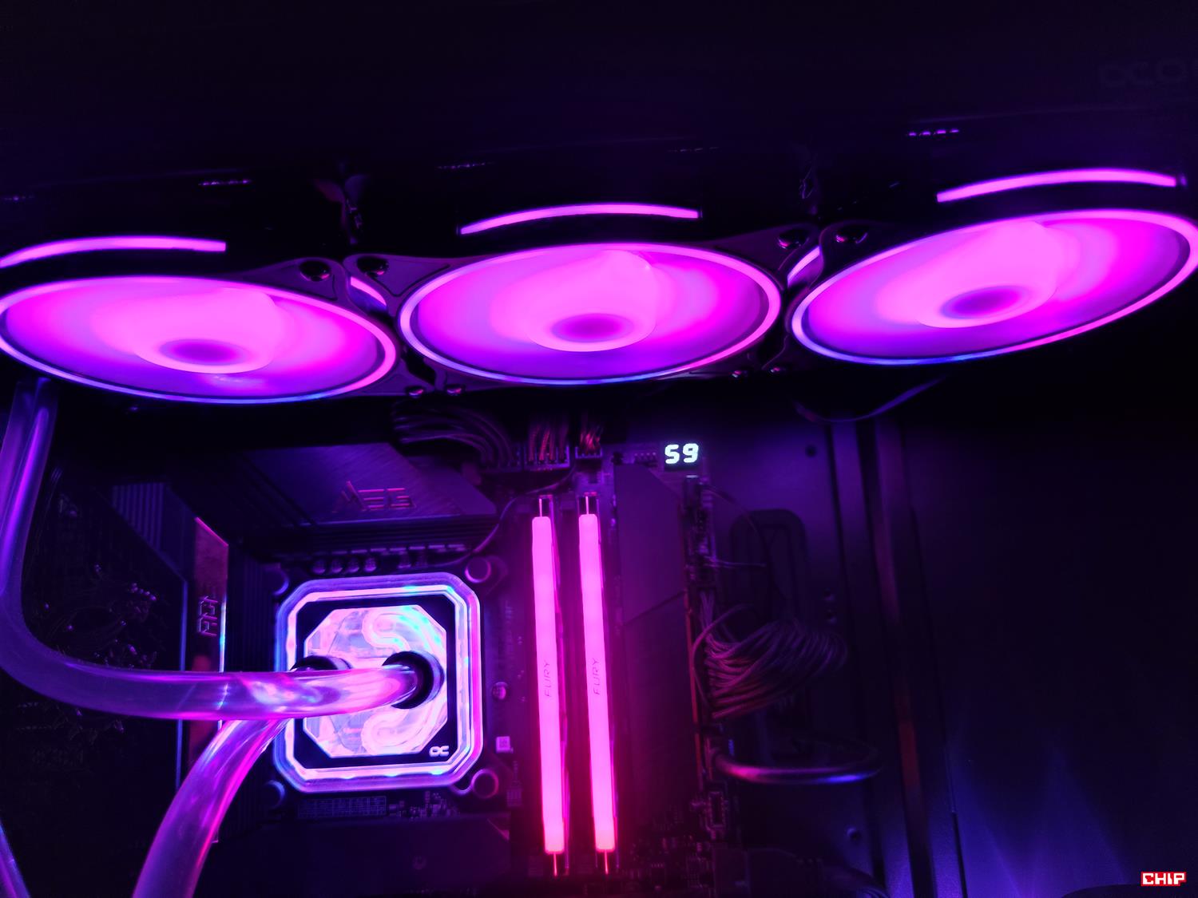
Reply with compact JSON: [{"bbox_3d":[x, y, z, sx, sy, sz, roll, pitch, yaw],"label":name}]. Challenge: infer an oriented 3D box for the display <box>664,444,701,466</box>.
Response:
[{"bbox_3d":[0.035,0.003,0.352,0.015,0.010,0.006,-4,-11,2],"label":"display"}]

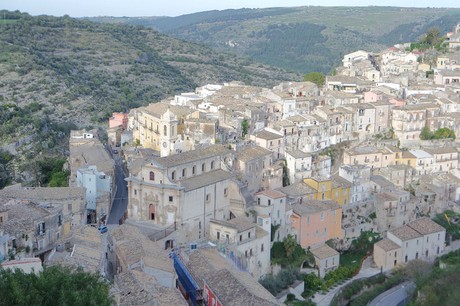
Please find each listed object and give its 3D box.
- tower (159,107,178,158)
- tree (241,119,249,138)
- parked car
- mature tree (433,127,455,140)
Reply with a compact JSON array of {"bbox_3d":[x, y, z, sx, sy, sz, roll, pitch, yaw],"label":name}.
[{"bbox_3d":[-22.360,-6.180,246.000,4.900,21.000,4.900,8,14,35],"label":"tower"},{"bbox_3d":[6.170,-10.080,282.000,3.400,8.300,3.400,0,11,0],"label":"tree"},{"bbox_3d":[-40.750,24.640,218.000,1.650,1.470,3.800,5,13,24],"label":"parked car"},{"bbox_3d":[93.200,-8.240,295.000,9.400,6.000,8.000,4,12,17],"label":"mature tree"}]

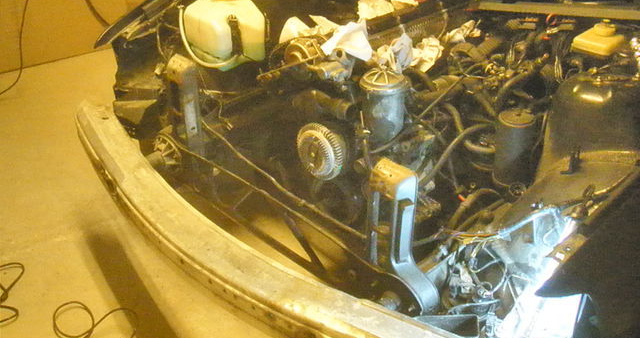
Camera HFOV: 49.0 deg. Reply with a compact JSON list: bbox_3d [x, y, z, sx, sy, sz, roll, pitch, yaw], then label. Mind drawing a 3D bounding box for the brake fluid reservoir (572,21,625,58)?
[{"bbox_3d":[0.837,-0.394,2.120,0.120,0.085,0.130,29,47,34],"label":"brake fluid reservoir"}]

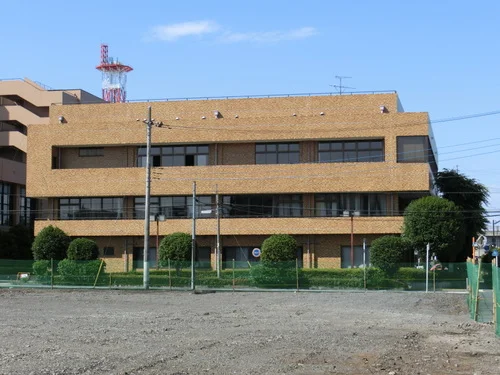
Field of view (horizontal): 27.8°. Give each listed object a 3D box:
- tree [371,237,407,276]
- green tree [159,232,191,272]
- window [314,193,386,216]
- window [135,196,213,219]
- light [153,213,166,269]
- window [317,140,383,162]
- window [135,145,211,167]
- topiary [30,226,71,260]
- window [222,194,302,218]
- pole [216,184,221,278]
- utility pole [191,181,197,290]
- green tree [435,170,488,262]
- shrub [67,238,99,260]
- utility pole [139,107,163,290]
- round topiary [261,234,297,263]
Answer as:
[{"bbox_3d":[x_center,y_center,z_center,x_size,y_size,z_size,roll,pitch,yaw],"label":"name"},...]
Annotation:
[{"bbox_3d":[8.569,4.262,62.000,2.361,2.514,2.361,-1,-4,12],"label":"tree"},{"bbox_3d":[-4.642,4.112,63.000,2.118,2.617,2.118,0,-4,0],"label":"green tree"},{"bbox_3d":[7.187,1.252,72.310,5.154,1.789,0.200,-1,-4,12],"label":"window"},{"bbox_3d":[-5.674,1.483,74.992,6.006,1.707,0.200,-1,-4,12],"label":"window"},{"bbox_3d":[-6.047,3.611,67.000,1.027,3.910,0.400,-1,-4,12],"label":"light"},{"bbox_3d":[7.441,-2.608,74.286,4.853,1.698,0.150,-1,-4,12],"label":"window"},{"bbox_3d":[-5.894,-2.364,77.111,5.706,1.763,0.150,-1,-4,12],"label":"window"},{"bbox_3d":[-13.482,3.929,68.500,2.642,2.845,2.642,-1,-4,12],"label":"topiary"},{"bbox_3d":[0.910,1.402,73.617,5.936,1.785,0.200,-1,-4,12],"label":"window"},{"bbox_3d":[-2.071,2.947,65.732,0.190,6.303,0.190,-2,-4,12],"label":"pole"},{"bbox_3d":[-3.303,2.838,59.738,0.200,6.465,0.200,0,-4,12],"label":"utility pole"},{"bbox_3d":[15.406,2.196,74.000,4.099,7.172,4.099,-1,-4,12],"label":"green tree"},{"bbox_3d":[-10.571,4.051,64.000,2.089,1.646,2.089,-1,-4,12],"label":"shrub"},{"bbox_3d":[-5.924,0.607,60.867,1.250,11.076,0.800,0,-4,12],"label":"utility pole"},{"bbox_3d":[1.748,3.924,62.000,2.207,2.085,2.207,-1,-4,12],"label":"round topiary"}]

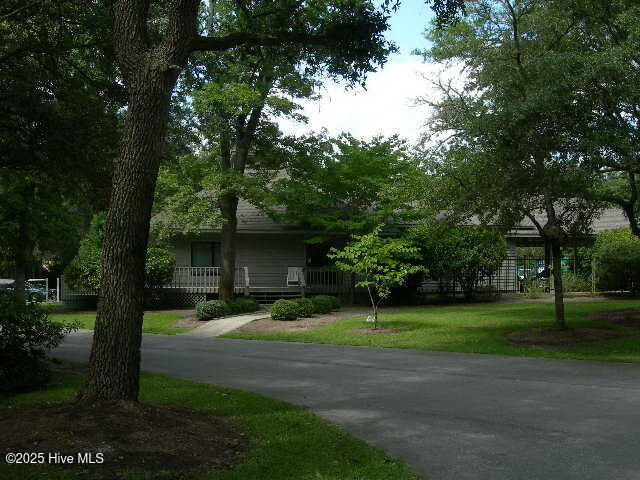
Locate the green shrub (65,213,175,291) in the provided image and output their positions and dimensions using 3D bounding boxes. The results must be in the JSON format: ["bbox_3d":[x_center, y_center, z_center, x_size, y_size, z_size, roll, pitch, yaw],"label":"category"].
[{"bbox_3d":[-8.518,0.662,30.000,4.600,3.640,3.600,0,-2,-3],"label":"green shrub"}]

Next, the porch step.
[{"bbox_3d":[-1.876,2.469,30.300,2.250,0.660,0.950,0,-2,-3],"label":"porch step"}]

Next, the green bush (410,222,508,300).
[{"bbox_3d":[5.675,0.887,29.000,3.900,3.200,3.300,0,-2,0],"label":"green bush"}]

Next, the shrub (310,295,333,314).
[{"bbox_3d":[0.055,2.368,25.800,0.850,0.730,0.850,0,-2,-3],"label":"shrub"}]

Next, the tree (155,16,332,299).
[{"bbox_3d":[-3.103,-3.265,28.500,7.100,11.650,6.500,0,-2,-3],"label":"tree"}]

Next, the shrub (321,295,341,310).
[{"bbox_3d":[0.404,2.402,27.000,0.820,0.610,0.820,0,-2,-3],"label":"shrub"}]

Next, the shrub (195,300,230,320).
[{"bbox_3d":[-3.519,2.308,23.000,1.120,0.650,1.050,0,-2,-3],"label":"shrub"}]

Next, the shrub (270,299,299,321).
[{"bbox_3d":[-1.177,2.305,23.300,0.950,0.720,0.950,0,-2,-3],"label":"shrub"}]

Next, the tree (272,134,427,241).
[{"bbox_3d":[1.239,-0.987,29.500,6.300,6.820,5.800,0,-2,-3],"label":"tree"}]

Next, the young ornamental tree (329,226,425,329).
[{"bbox_3d":[1.592,1.057,19.800,2.650,2.850,2.400,0,-2,-3],"label":"young ornamental tree"}]

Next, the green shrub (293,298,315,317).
[{"bbox_3d":[-0.578,2.363,24.600,0.850,0.620,0.850,0,-2,-3],"label":"green shrub"}]

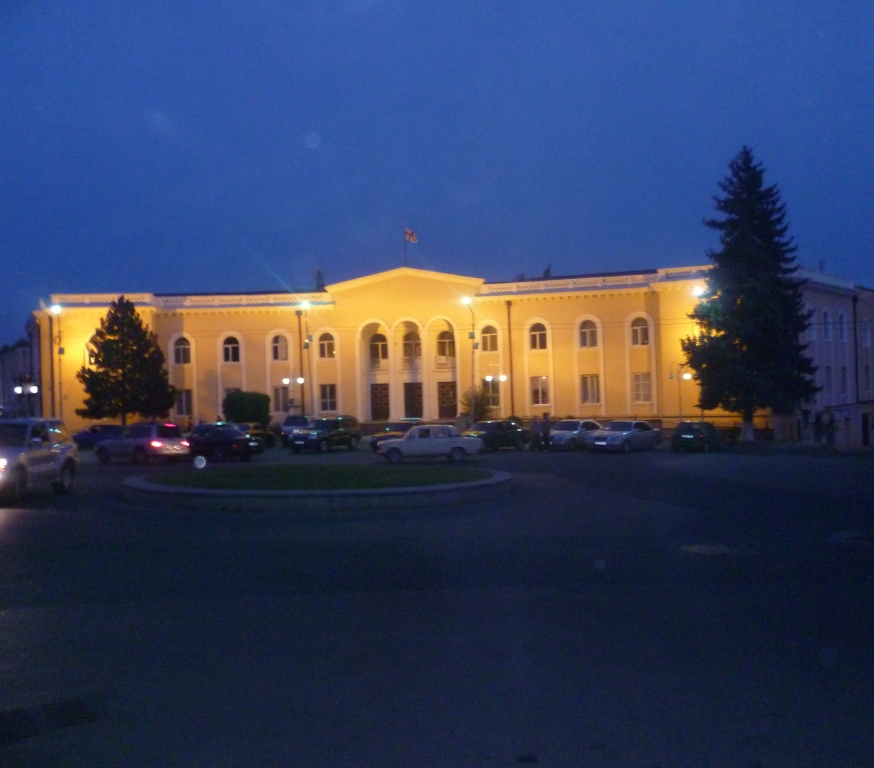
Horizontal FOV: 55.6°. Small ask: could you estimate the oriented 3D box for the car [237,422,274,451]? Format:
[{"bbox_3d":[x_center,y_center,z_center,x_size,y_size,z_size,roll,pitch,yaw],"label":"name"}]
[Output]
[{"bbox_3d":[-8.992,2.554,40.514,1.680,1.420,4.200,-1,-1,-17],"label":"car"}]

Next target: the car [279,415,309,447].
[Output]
[{"bbox_3d":[-8.268,2.780,48.618,1.730,1.760,4.300,-1,-1,-6],"label":"car"}]

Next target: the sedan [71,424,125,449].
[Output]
[{"bbox_3d":[-18.319,2.894,47.014,4.300,1.410,1.700,-1,-1,-7],"label":"sedan"}]

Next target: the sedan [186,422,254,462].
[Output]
[{"bbox_3d":[-9.702,2.369,34.214,4.400,1.420,1.720,-2,-1,38],"label":"sedan"}]

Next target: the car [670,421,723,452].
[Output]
[{"bbox_3d":[13.189,2.582,42.014,1.640,1.420,3.850,-2,-1,31],"label":"car"}]

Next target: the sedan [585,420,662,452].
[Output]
[{"bbox_3d":[9.049,2.473,40.014,1.780,1.430,4.750,-2,-1,34],"label":"sedan"}]

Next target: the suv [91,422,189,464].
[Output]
[{"bbox_3d":[-11.699,2.282,32.915,4.450,1.530,1.720,-3,-1,39],"label":"suv"}]

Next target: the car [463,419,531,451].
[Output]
[{"bbox_3d":[3.095,2.547,42.314,1.710,1.420,4.450,-2,-1,33],"label":"car"}]

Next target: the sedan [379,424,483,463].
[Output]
[{"bbox_3d":[-0.255,2.282,32.514,4.120,1.420,1.610,-2,-1,-1],"label":"sedan"}]

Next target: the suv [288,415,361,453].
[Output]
[{"bbox_3d":[-5.703,2.447,42.017,1.740,1.720,4.400,-2,-1,25],"label":"suv"}]

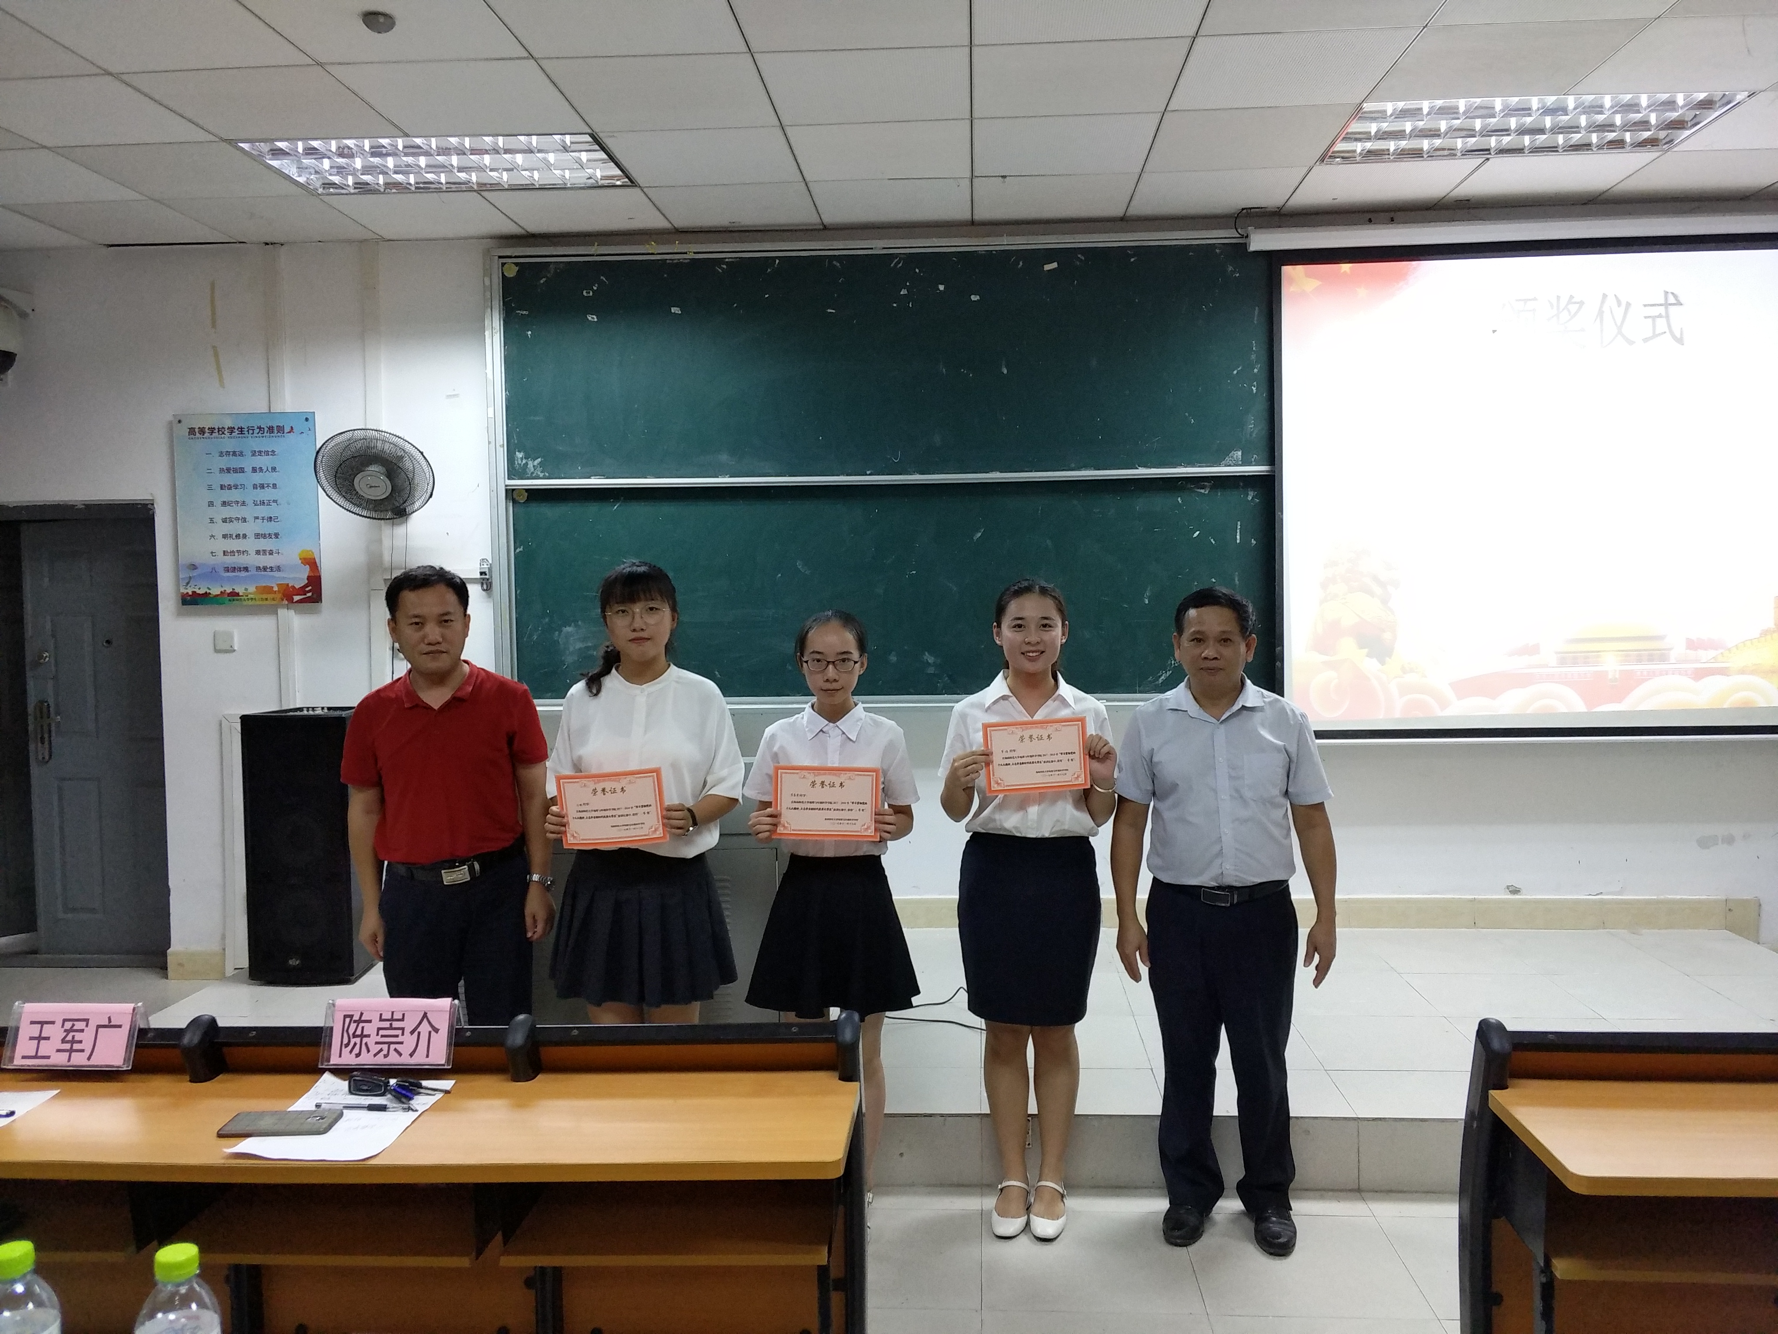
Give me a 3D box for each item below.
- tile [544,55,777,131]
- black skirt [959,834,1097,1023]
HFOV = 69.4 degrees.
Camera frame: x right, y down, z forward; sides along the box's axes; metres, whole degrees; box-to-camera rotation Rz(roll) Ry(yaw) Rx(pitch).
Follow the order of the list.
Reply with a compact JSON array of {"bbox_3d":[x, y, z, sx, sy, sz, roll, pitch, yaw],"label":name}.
[{"bbox_3d":[-0.660,-1.697,3.791,0.600,0.018,0.580,0,4,3],"label":"tile"},{"bbox_3d":[0.354,0.645,3.260,0.360,0.490,0.250,0,3,3],"label":"black skirt"}]

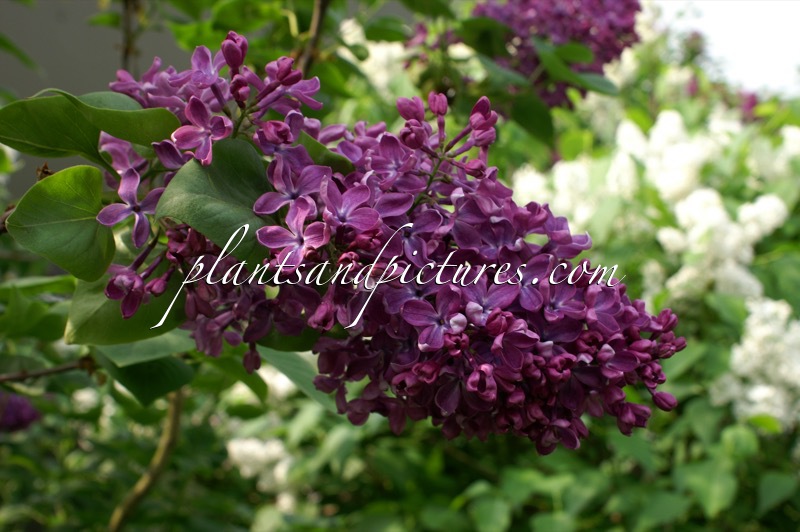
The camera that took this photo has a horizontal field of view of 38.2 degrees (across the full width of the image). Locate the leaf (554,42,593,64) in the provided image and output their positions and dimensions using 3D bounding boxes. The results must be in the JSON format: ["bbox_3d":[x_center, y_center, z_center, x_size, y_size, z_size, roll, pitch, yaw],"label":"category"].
[{"bbox_3d":[0.139,-0.169,0.920,0.033,0.018,0.022,0,6,0],"label":"leaf"}]

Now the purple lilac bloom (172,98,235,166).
[{"bbox_3d":[-0.070,-0.048,0.405,0.021,0.024,0.012,1,6,6],"label":"purple lilac bloom"}]

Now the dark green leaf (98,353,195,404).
[{"bbox_3d":[-0.115,0.049,0.520,0.043,0.034,0.012,8,-37,-1],"label":"dark green leaf"}]

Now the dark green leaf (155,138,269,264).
[{"bbox_3d":[-0.067,-0.024,0.418,0.044,0.046,0.018,1,5,11],"label":"dark green leaf"}]

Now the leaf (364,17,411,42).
[{"bbox_3d":[-0.010,-0.184,0.900,0.037,0.021,0.024,0,6,0],"label":"leaf"}]

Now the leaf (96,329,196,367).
[{"bbox_3d":[-0.112,0.035,0.510,0.046,0.012,0.032,-16,40,-20],"label":"leaf"}]

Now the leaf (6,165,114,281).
[{"bbox_3d":[-0.137,-0.018,0.465,0.044,0.046,0.012,-11,-22,5],"label":"leaf"}]

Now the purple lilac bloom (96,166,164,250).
[{"bbox_3d":[-0.094,-0.020,0.405,0.024,0.027,0.012,-1,6,-6],"label":"purple lilac bloom"}]

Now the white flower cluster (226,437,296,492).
[{"bbox_3d":[-0.217,0.309,1.800,0.105,0.090,0.090,0,6,0],"label":"white flower cluster"}]

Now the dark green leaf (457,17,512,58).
[{"bbox_3d":[0.066,-0.178,0.900,0.036,0.013,0.042,25,57,18],"label":"dark green leaf"}]

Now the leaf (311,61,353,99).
[{"bbox_3d":[-0.046,-0.129,0.800,0.031,0.027,0.020,0,6,0],"label":"leaf"}]

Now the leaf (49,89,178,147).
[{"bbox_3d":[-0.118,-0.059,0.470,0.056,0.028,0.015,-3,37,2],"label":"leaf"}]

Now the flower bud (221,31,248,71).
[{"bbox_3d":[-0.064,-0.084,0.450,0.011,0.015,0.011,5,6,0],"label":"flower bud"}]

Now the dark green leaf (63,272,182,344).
[{"bbox_3d":[-0.103,0.013,0.435,0.045,0.034,0.018,0,5,-6],"label":"dark green leaf"}]

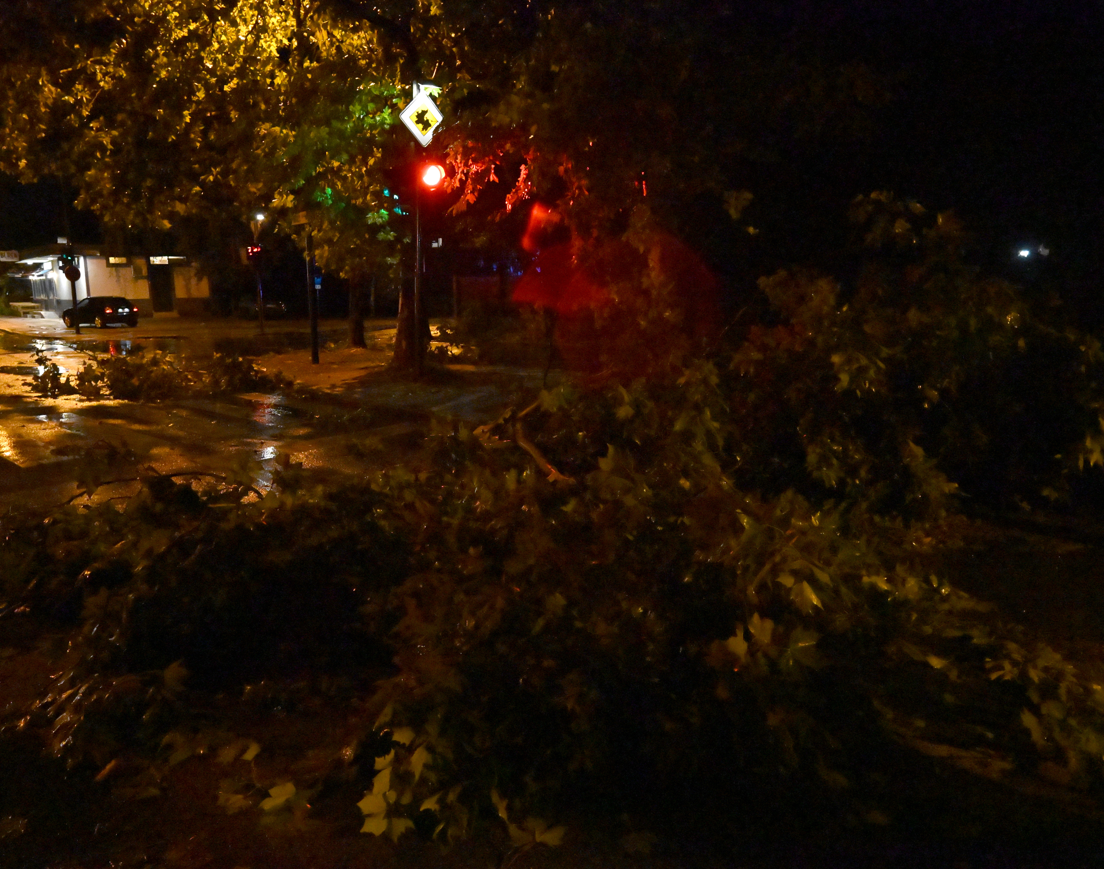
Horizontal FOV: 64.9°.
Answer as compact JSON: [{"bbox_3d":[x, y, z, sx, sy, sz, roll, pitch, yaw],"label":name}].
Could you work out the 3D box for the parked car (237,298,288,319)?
[{"bbox_3d":[-17.555,-7.661,52.451,1.780,1.450,4.200,-7,11,-35],"label":"parked car"}]

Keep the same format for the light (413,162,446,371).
[{"bbox_3d":[-2.028,-2.669,14.358,0.400,3.450,0.380,-8,12,-39],"label":"light"}]

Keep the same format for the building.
[{"bbox_3d":[-27.979,-9.567,55.602,7.600,4.000,11.000,-9,13,-42],"label":"building"}]

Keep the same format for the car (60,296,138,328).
[{"bbox_3d":[-22.102,-5.987,42.490,4.050,1.430,1.730,6,11,33],"label":"car"}]

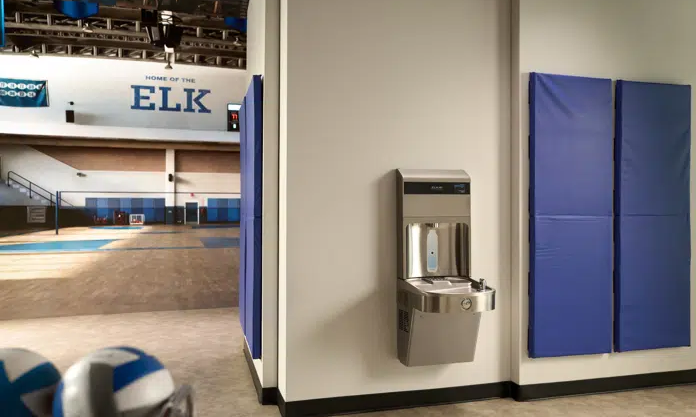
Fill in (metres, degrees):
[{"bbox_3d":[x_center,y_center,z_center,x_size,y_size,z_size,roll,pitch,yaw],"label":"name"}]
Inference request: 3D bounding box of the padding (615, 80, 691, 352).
[{"bbox_3d":[2.151,0.054,3.806,0.592,1.859,0.057,0,0,-15],"label":"padding"}]

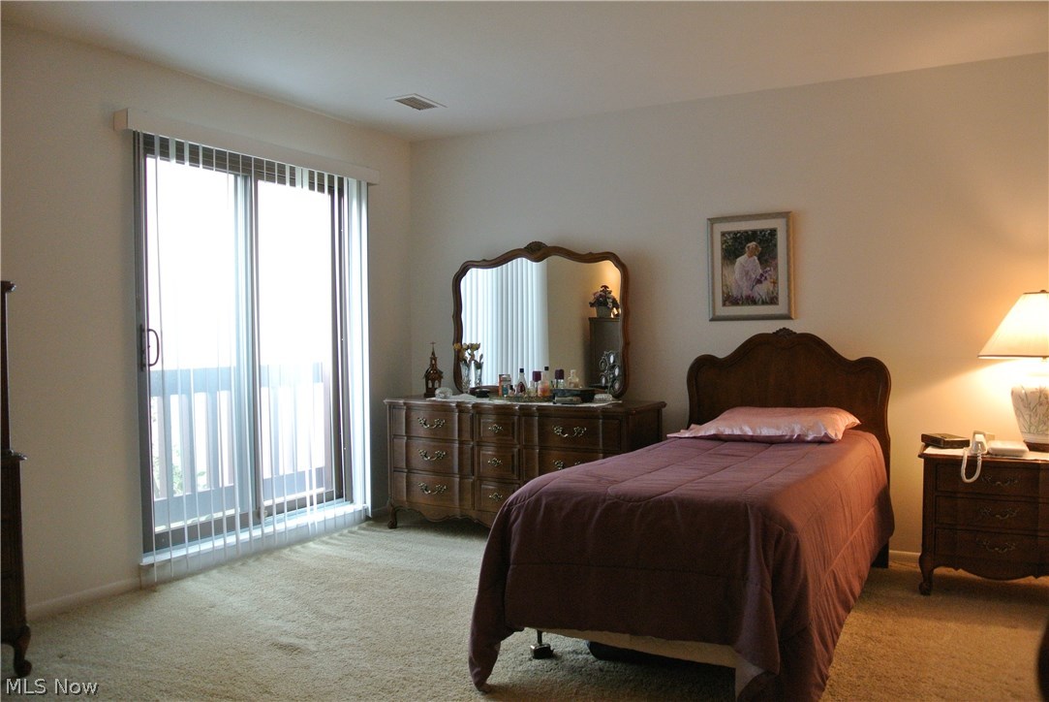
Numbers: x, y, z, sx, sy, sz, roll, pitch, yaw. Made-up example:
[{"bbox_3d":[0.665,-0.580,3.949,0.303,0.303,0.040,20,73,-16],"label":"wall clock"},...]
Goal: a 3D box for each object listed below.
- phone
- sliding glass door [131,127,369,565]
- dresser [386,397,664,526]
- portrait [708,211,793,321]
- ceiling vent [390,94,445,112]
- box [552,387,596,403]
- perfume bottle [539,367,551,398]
[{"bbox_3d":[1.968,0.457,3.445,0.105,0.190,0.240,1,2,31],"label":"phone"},{"bbox_3d":[-1.416,-0.039,4.331,0.110,2.010,1.520,1,2,31],"label":"sliding glass door"},{"bbox_3d":[-0.018,0.670,4.605,1.560,0.757,0.530,0,2,26],"label":"dresser"},{"bbox_3d":[1.216,-0.447,4.249,0.455,0.570,0.030,1,2,31],"label":"portrait"},{"bbox_3d":[-0.591,-1.377,4.397,0.190,0.020,0.300,1,2,31],"label":"ceiling vent"},{"bbox_3d":[0.276,0.248,4.401,0.180,0.084,0.150,0,2,26],"label":"box"},{"bbox_3d":[0.113,0.184,4.576,0.058,0.178,0.050,0,2,26],"label":"perfume bottle"}]

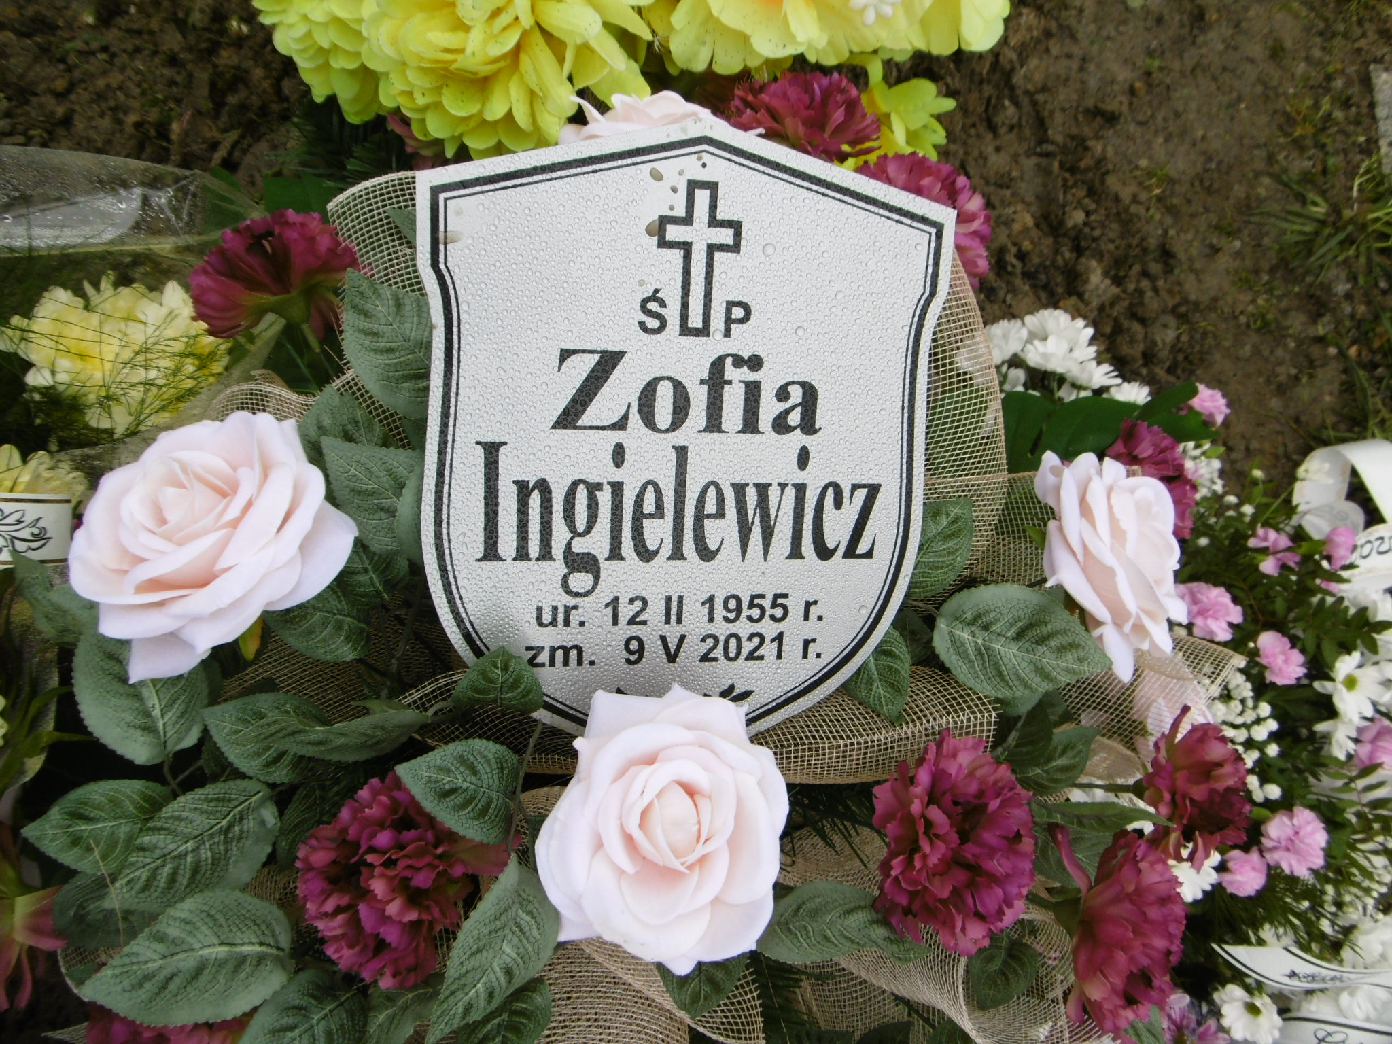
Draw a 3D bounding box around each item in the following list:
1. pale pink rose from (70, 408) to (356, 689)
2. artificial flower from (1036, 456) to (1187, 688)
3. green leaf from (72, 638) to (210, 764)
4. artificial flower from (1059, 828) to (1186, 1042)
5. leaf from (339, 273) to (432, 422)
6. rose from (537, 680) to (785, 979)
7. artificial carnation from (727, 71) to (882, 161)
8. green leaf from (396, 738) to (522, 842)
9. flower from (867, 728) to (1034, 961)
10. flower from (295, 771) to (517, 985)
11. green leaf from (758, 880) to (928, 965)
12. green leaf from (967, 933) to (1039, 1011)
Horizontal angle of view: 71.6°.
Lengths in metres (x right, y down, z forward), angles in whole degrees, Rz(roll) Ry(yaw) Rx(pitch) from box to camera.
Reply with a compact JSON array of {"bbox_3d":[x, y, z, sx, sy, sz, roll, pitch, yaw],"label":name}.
[{"bbox_3d":[-0.204,0.011,0.415,0.109,0.066,0.110,0,63,-1],"label":"pale pink rose"},{"bbox_3d":[0.222,0.023,0.510,0.095,0.062,0.112,-11,91,-42],"label":"artificial flower"},{"bbox_3d":[-0.295,0.089,0.510,0.063,0.018,0.085,-19,93,-1],"label":"green leaf"},{"bbox_3d":[0.202,0.195,0.455,0.056,0.086,0.082,19,12,37],"label":"artificial flower"},{"bbox_3d":[-0.153,-0.091,0.490,0.057,0.017,0.085,-39,97,-9],"label":"leaf"},{"bbox_3d":[-0.015,0.135,0.425,0.108,0.068,0.118,0,72,-2],"label":"rose"},{"bbox_3d":[0.053,-0.198,0.475,0.073,0.048,0.060,4,41,-4],"label":"artificial carnation"},{"bbox_3d":[-0.115,0.130,0.465,0.064,0.015,0.047,25,84,0],"label":"green leaf"},{"bbox_3d":[0.131,0.163,0.490,0.078,0.064,0.104,6,83,1],"label":"flower"},{"bbox_3d":[-0.132,0.159,0.435,0.088,0.065,0.092,0,73,15],"label":"flower"},{"bbox_3d":[0.073,0.207,0.495,0.088,0.018,0.045,9,76,-6],"label":"green leaf"},{"bbox_3d":[0.162,0.238,0.510,0.039,0.012,0.045,18,68,21],"label":"green leaf"}]

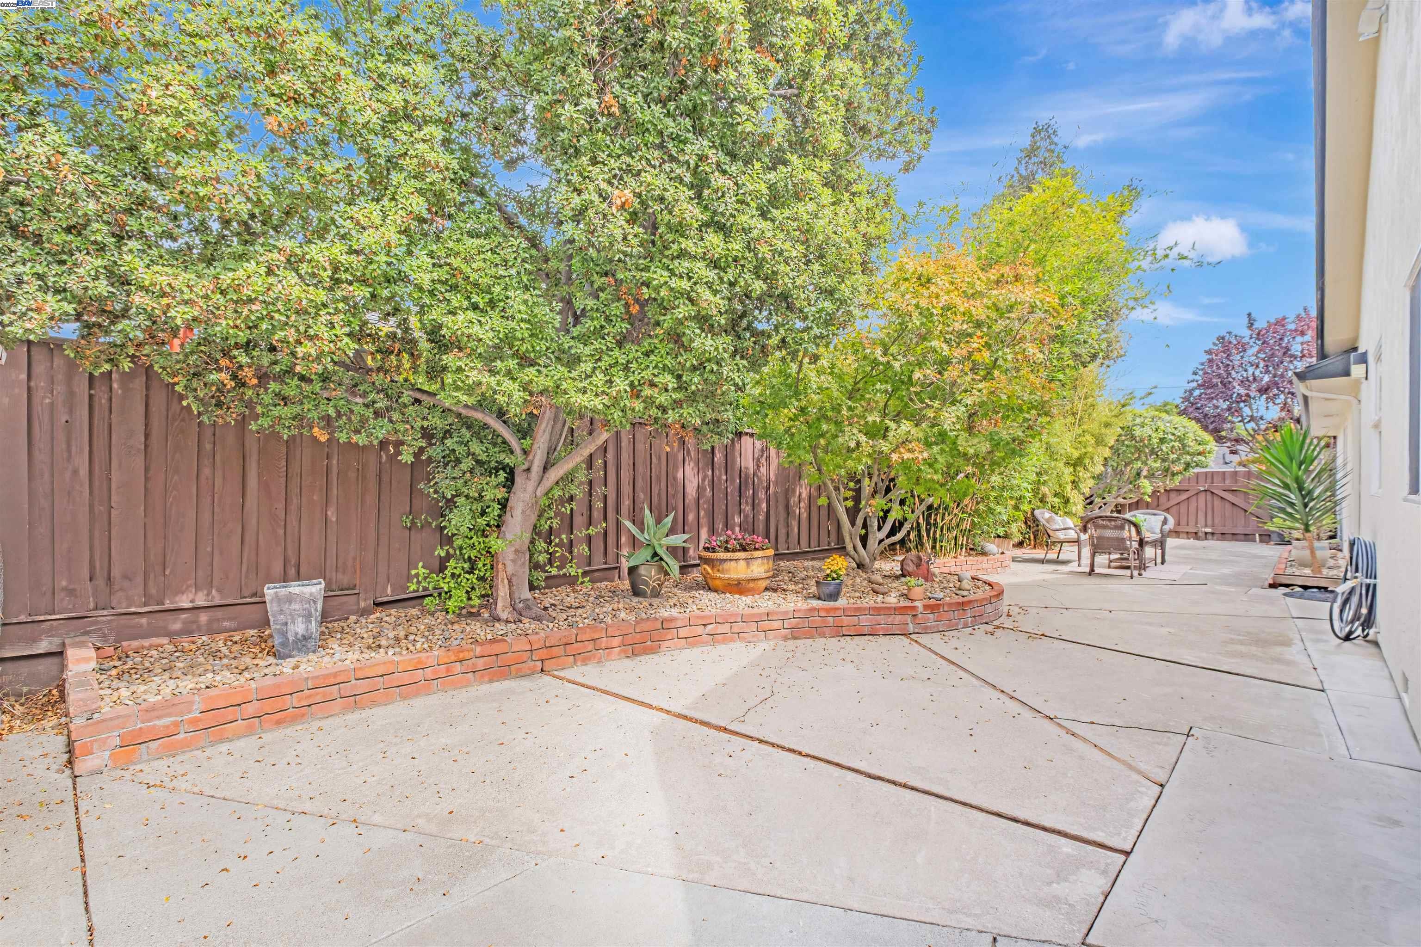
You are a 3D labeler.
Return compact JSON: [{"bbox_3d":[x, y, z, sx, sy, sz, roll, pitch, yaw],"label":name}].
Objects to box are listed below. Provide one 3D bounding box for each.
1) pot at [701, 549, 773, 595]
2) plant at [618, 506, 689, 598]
[{"bbox_3d":[0.247,0.920,5.600,0.700,0.400,0.700,0,0,0],"label":"pot"},{"bbox_3d":[-0.505,0.715,5.420,0.650,0.830,0.600,0,-2,-6],"label":"plant"}]

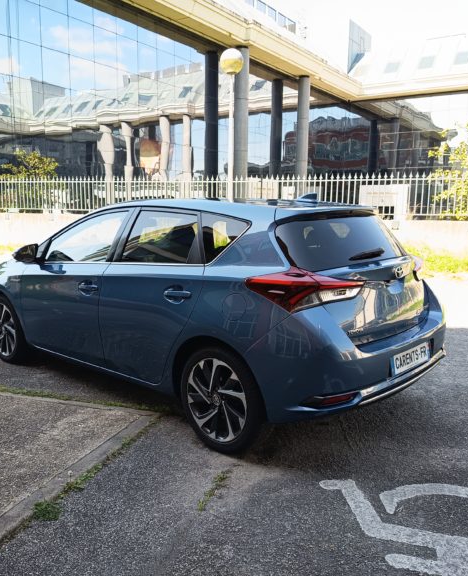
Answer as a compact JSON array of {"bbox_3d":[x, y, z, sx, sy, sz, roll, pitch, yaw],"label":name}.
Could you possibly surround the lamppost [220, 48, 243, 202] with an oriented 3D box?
[{"bbox_3d":[-0.108,-3.255,13.657,0.550,5.501,0.550,1,7,0],"label":"lamppost"}]

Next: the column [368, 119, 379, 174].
[{"bbox_3d":[11.619,-9.378,45.127,0.800,9.657,0.800,1,7,0],"label":"column"}]

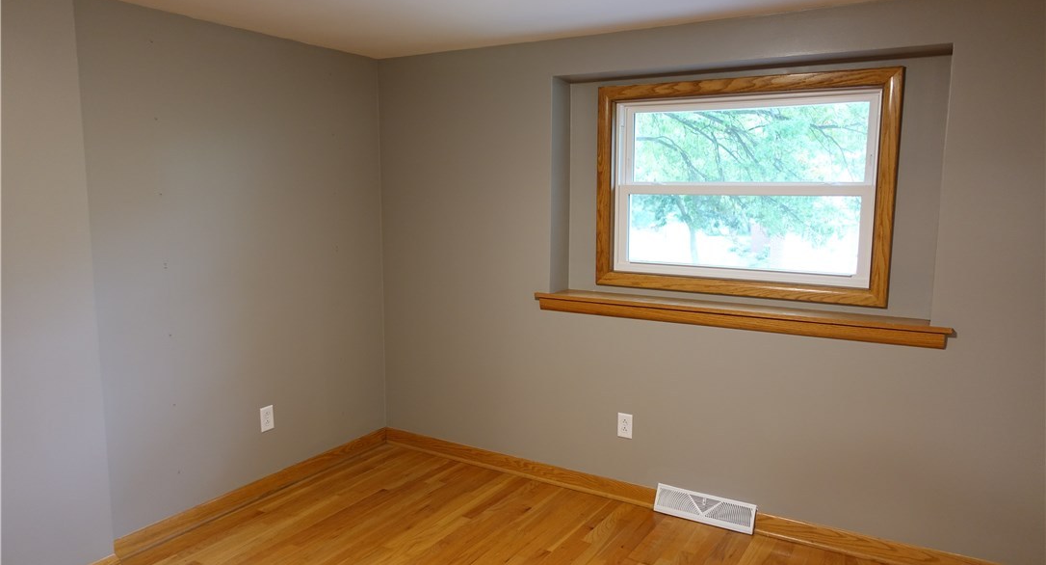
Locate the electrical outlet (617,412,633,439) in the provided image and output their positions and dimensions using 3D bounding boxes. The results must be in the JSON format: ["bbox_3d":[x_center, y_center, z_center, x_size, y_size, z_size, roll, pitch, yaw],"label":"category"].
[{"bbox_3d":[0.496,0.698,3.390,0.074,0.119,0.008,5,8,30],"label":"electrical outlet"}]

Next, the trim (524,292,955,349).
[{"bbox_3d":[0.884,0.147,3.168,1.799,0.084,0.179,5,8,30],"label":"trim"}]

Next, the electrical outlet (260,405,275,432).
[{"bbox_3d":[-1.244,0.666,3.404,0.008,0.118,0.073,5,8,30],"label":"electrical outlet"}]

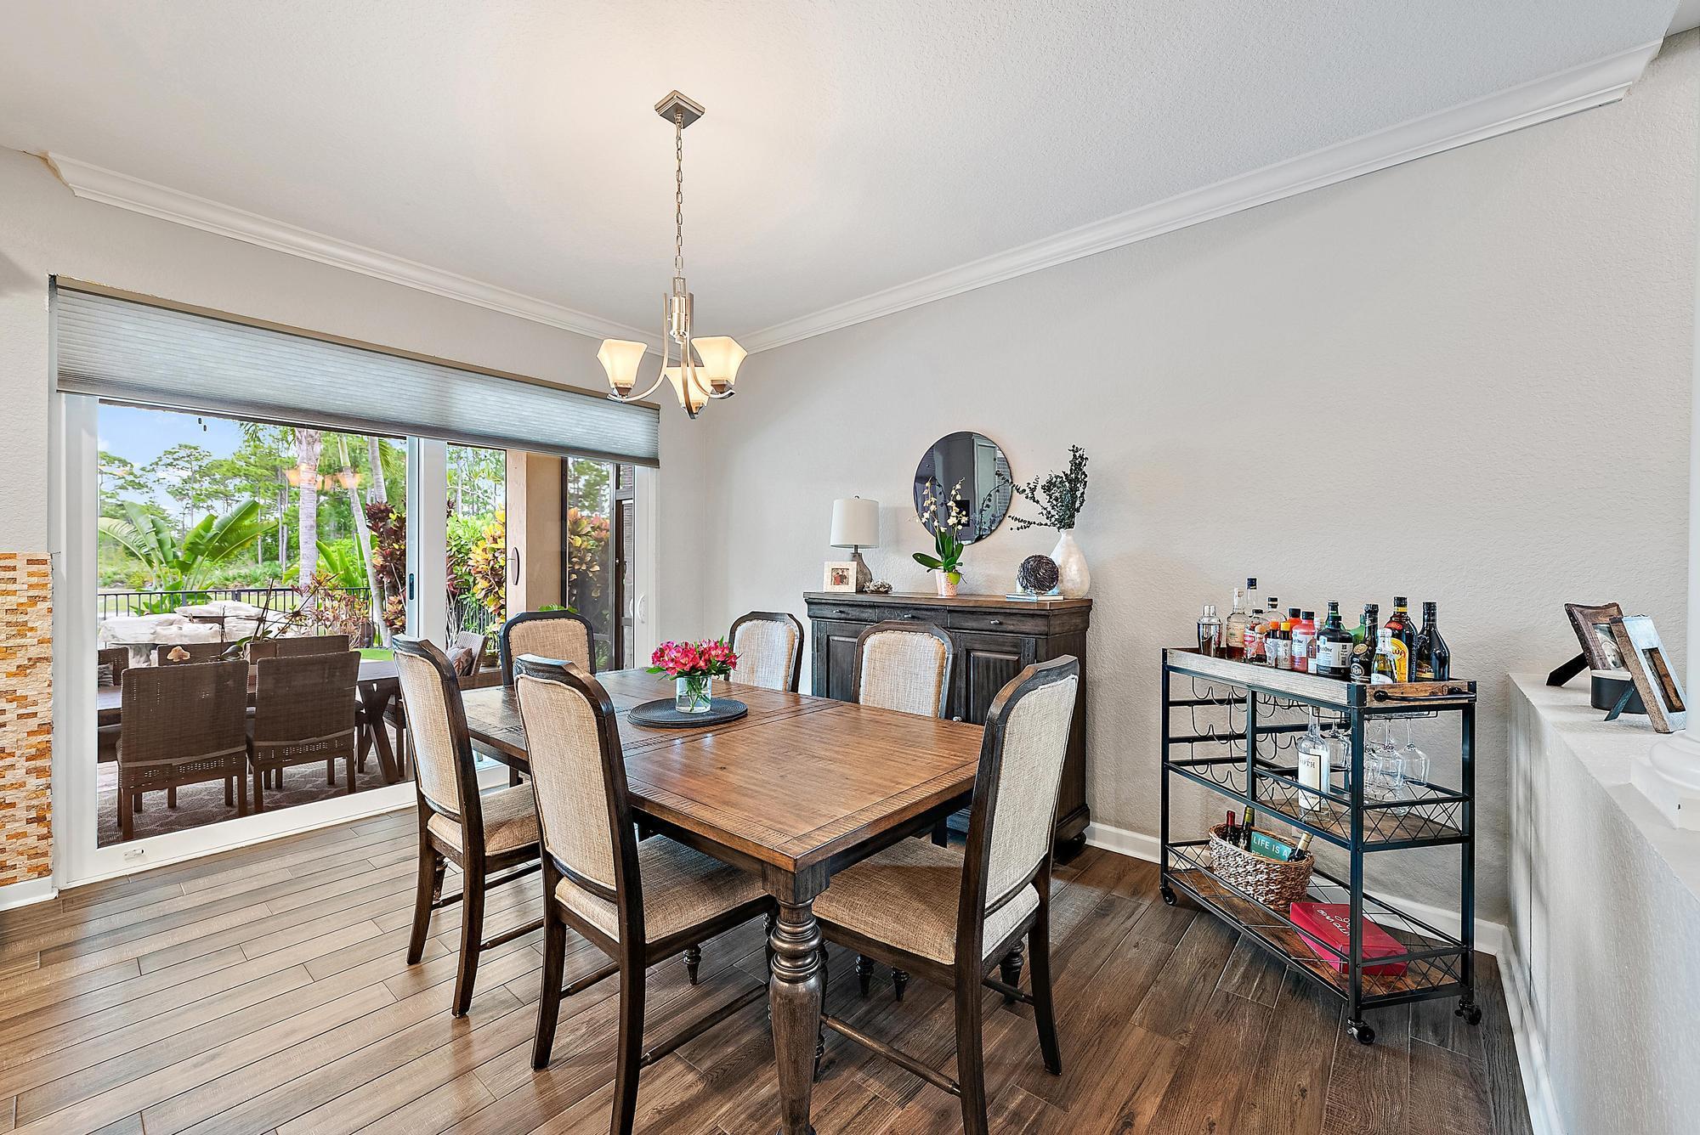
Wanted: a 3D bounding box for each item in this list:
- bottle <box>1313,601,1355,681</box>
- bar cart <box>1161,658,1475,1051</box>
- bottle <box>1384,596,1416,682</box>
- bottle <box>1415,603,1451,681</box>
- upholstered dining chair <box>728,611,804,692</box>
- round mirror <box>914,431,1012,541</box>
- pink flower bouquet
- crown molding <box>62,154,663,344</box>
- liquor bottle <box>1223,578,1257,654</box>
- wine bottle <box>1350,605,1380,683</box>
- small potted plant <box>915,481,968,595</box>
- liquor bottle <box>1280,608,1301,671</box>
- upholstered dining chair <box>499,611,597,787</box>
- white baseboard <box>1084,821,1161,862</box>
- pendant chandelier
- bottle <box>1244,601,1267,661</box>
[{"bbox_3d":[1.437,0.233,1.958,0.093,0.232,0.095,0,0,-37],"label":"bottle"},{"bbox_3d":[1.479,0.789,2.167,0.419,0.961,0.798,0,0,-11],"label":"bar cart"},{"bbox_3d":[1.590,0.232,1.910,0.077,0.290,0.077,1,1,40],"label":"bottle"},{"bbox_3d":[1.708,0.238,1.945,0.082,0.280,0.082,1,1,41],"label":"bottle"},{"bbox_3d":[-0.605,0.753,2.982,0.500,1.070,0.600,0,0,40],"label":"upholstered dining chair"},{"bbox_3d":[0.591,-0.421,3.542,0.610,0.610,0.028,1,1,40],"label":"round mirror"},{"bbox_3d":[-0.537,0.360,2.255,0.300,0.245,0.280,0,0,-13],"label":"pink flower bouquet"},{"bbox_3d":[-2.103,-1.550,3.762,0.072,0.106,3.119,1,1,41],"label":"crown molding"},{"bbox_3d":[1.418,0.210,2.390,0.085,0.325,0.085,1,0,31],"label":"liquor bottle"},{"bbox_3d":[1.525,0.242,1.940,0.080,0.270,0.080,1,1,38],"label":"wine bottle"},{"bbox_3d":[0.456,-0.152,3.313,0.260,0.600,0.210,0,0,8],"label":"small potted plant"},{"bbox_3d":[1.444,0.250,2.150,0.066,0.223,0.066,0,0,-41],"label":"liquor bottle"},{"bbox_3d":[-1.262,0.745,3.040,0.575,1.050,0.480,0,0,40],"label":"upholstered dining chair"},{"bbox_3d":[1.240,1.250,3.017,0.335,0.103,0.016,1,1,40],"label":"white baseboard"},{"bbox_3d":[-0.568,-1.075,2.251,0.490,1.020,0.450,0,0,-2],"label":"pendant chandelier"},{"bbox_3d":[1.398,0.241,2.279,0.074,0.212,0.074,0,0,-37],"label":"bottle"}]

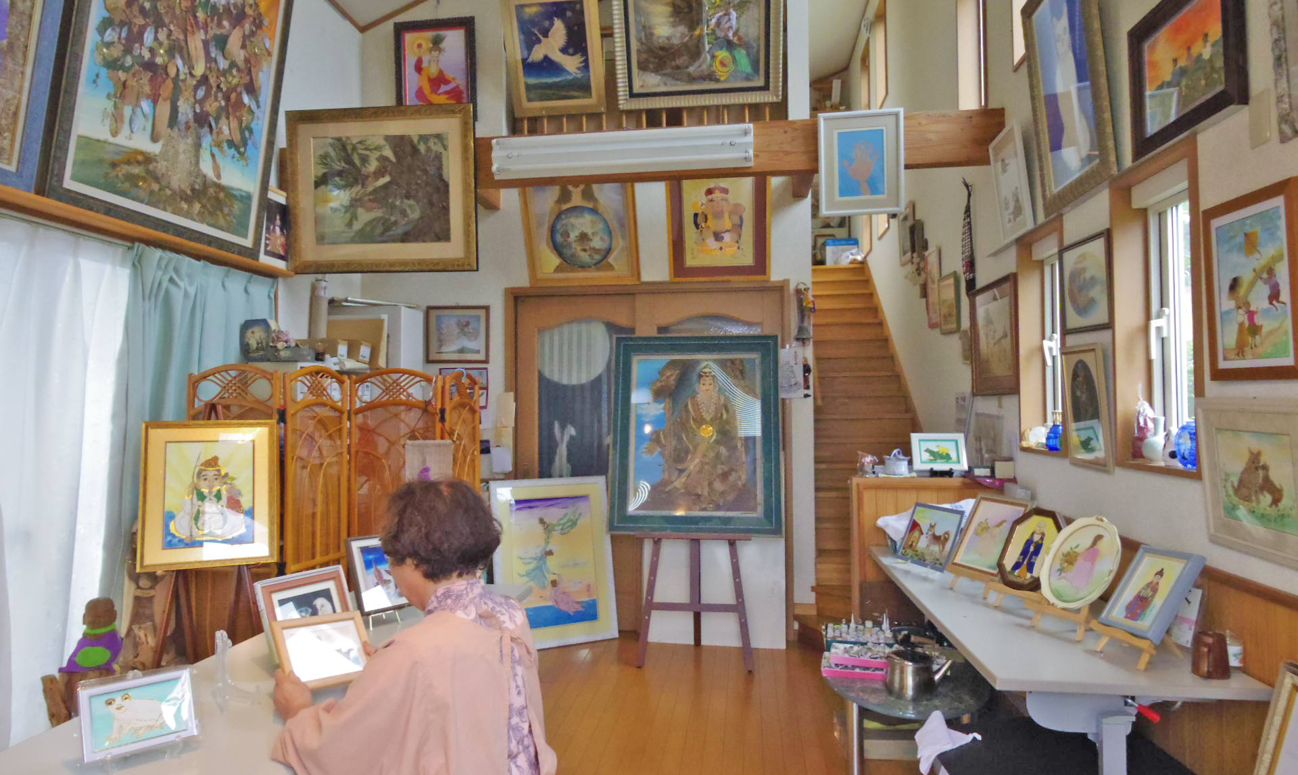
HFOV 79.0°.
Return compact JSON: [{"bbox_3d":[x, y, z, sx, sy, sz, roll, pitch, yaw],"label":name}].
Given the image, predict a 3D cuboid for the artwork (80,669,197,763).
[{"bbox_3d":[-0.922,0.590,1.422,0.173,0.125,0.020,1,-26,-44],"label":"artwork"}]

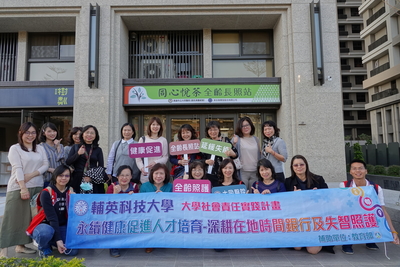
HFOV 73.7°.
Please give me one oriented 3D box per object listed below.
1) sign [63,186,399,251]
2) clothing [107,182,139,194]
[{"bbox_3d":[0.320,0.945,2.980,3.520,0.610,0.160,-1,-5,1],"label":"sign"},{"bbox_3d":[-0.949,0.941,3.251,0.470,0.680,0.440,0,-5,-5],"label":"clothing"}]

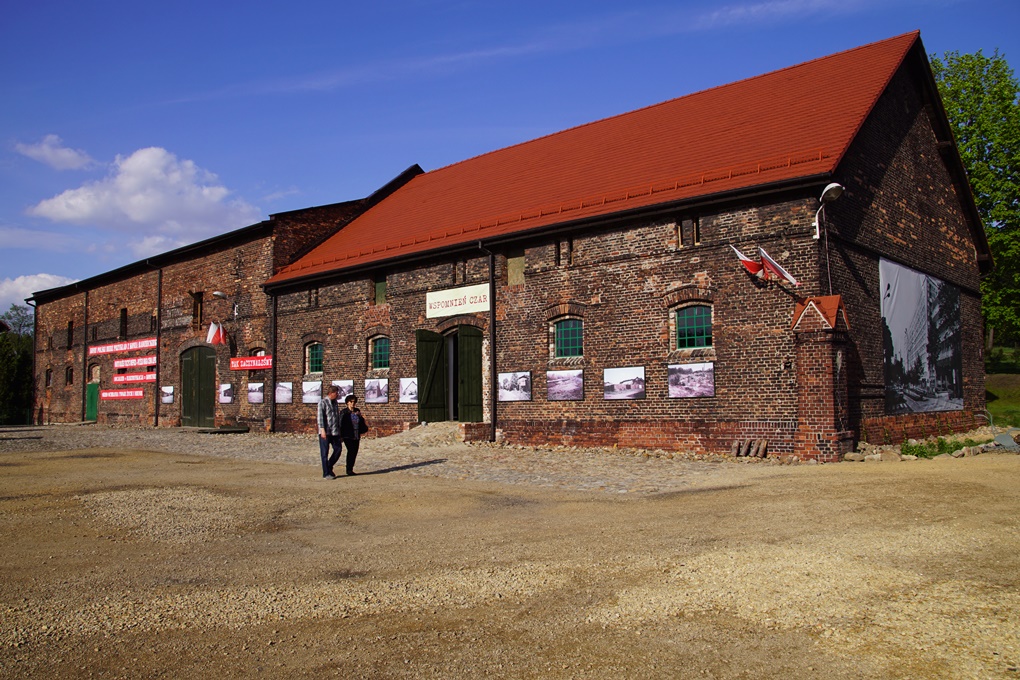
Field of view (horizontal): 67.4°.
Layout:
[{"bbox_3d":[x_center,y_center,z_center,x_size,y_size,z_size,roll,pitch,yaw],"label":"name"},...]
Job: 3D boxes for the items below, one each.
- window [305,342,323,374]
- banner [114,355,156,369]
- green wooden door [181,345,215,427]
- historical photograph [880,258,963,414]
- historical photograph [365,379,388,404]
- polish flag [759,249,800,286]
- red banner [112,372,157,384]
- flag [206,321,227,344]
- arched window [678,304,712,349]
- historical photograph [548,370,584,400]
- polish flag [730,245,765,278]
[{"bbox_3d":[-7.540,0.687,29.864,1.180,1.260,0.250,-4,-6,41],"label":"window"},{"bbox_3d":[-18.425,1.094,37.588,4.961,0.478,0.040,-5,-7,41],"label":"banner"},{"bbox_3d":[-14.482,2.181,35.768,3.340,3.740,0.150,-4,-6,41],"label":"green wooden door"},{"bbox_3d":[12.802,0.088,23.363,0.060,4.190,8.590,-5,-6,42],"label":"historical photograph"},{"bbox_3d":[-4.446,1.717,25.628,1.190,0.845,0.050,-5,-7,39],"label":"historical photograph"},{"bbox_3d":[5.958,-1.606,16.941,0.900,0.800,0.270,0,-4,-16],"label":"polish flag"},{"bbox_3d":[-19.709,2.011,40.124,5.370,0.500,0.050,-4,-6,41],"label":"red banner"},{"bbox_3d":[-12.704,-0.326,33.222,0.850,1.000,0.600,-4,-6,41],"label":"flag"},{"bbox_3d":[4.543,-0.324,18.688,0.963,1.053,0.120,-5,-7,39],"label":"arched window"},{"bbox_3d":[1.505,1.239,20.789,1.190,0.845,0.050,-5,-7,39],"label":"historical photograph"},{"bbox_3d":[5.320,-1.722,16.860,0.807,0.738,0.350,-5,-7,39],"label":"polish flag"}]

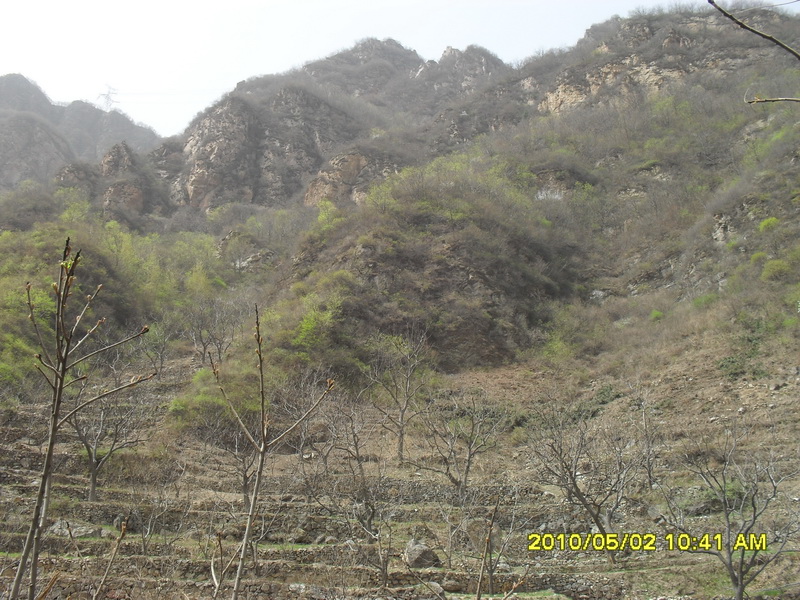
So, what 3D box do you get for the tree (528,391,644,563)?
[{"bbox_3d":[7.147,6.764,31.000,4.310,6.460,3.970,0,-7,0],"label":"tree"}]

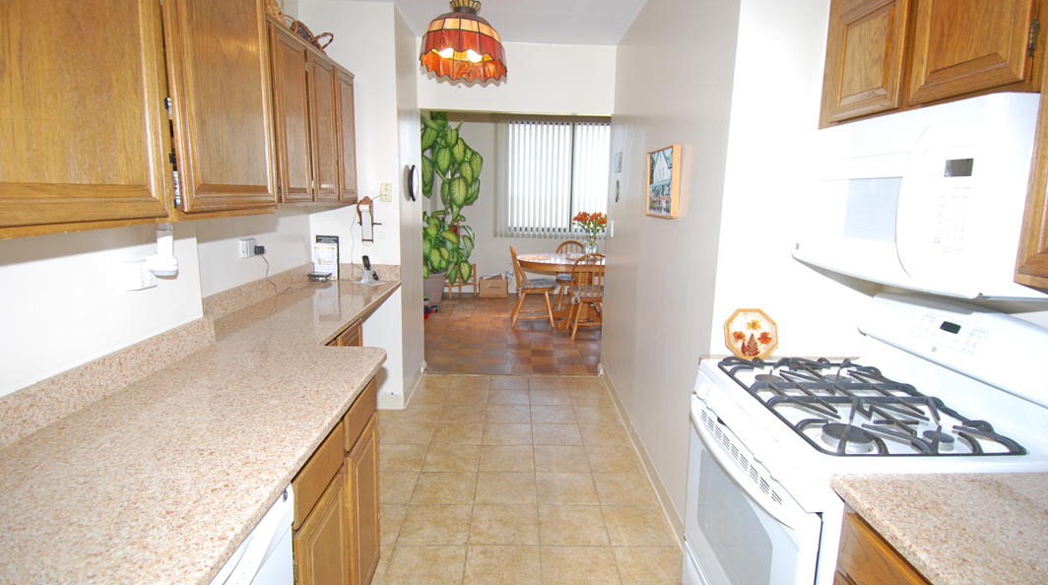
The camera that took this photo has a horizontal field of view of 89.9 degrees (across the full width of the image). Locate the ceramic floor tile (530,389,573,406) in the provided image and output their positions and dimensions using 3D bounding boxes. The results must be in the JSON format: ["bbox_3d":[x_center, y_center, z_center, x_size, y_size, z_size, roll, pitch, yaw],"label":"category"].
[{"bbox_3d":[0.197,0.777,3.852,0.303,0.010,0.300,1,11,-1],"label":"ceramic floor tile"}]

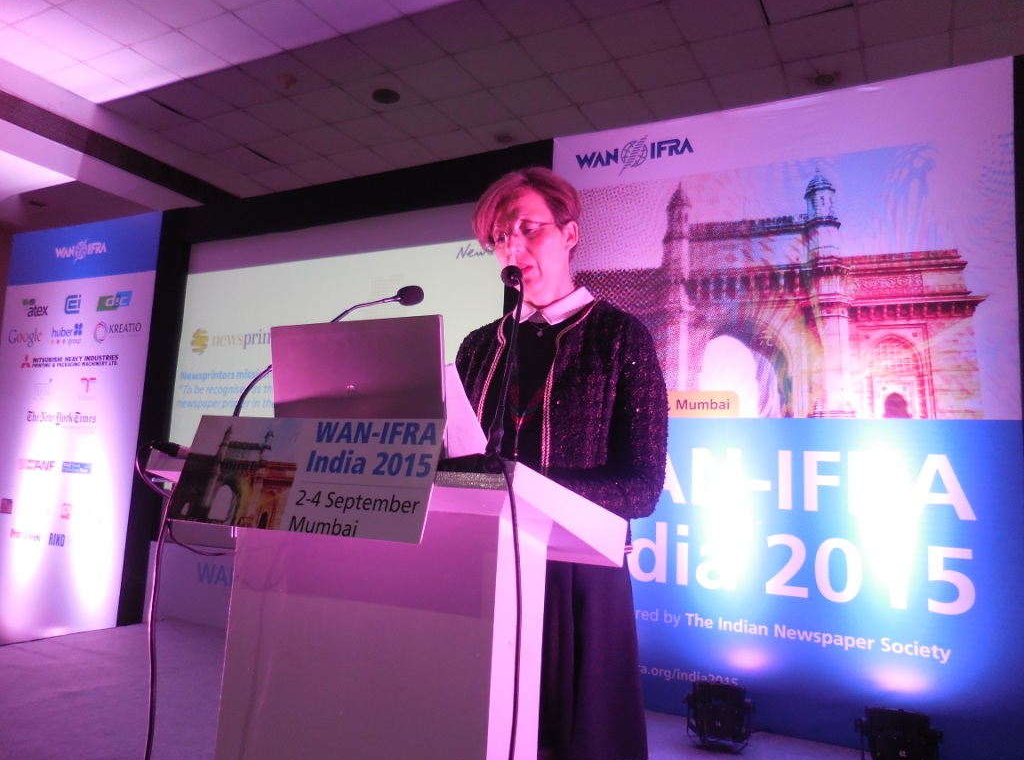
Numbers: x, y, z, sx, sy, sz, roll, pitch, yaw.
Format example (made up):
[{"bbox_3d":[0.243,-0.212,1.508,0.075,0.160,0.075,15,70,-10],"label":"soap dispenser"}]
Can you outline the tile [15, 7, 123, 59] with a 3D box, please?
[{"bbox_3d":[-3.584,-2.795,6.001,0.600,0.020,0.600,-1,-7,27],"label":"tile"}]

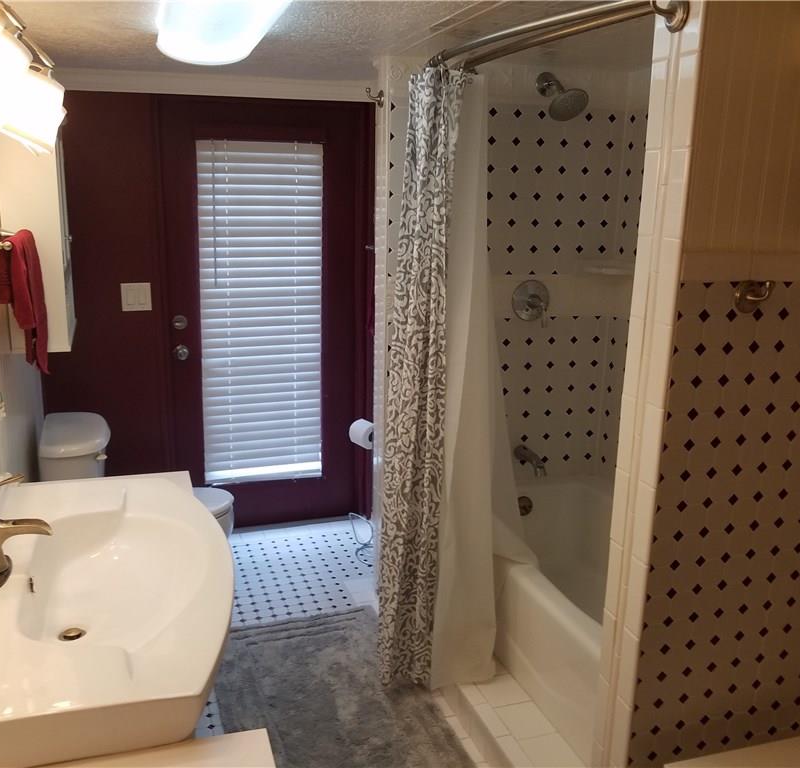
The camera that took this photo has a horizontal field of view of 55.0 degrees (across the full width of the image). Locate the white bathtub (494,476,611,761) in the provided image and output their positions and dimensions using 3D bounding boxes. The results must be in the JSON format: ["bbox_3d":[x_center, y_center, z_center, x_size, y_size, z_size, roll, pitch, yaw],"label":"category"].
[{"bbox_3d":[0.708,0.720,2.568,0.800,0.370,1.510,-4,14,-19],"label":"white bathtub"}]

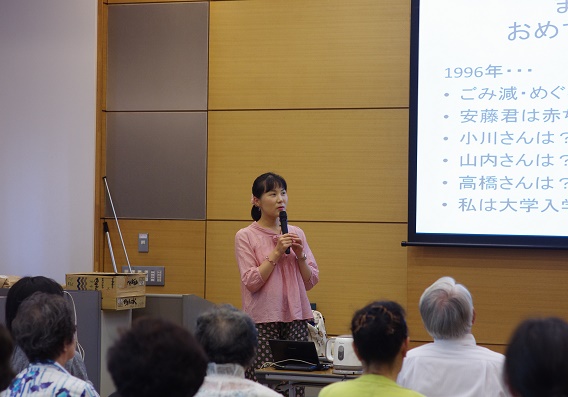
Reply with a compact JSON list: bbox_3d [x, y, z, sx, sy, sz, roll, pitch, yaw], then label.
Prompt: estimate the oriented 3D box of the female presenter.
[{"bbox_3d":[-0.043,0.685,8.766,0.440,1.630,0.360,1,-1,-20],"label":"female presenter"}]

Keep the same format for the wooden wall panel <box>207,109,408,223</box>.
[{"bbox_3d":[0.134,-0.201,10.585,1.300,0.680,0.030,1,-1,22],"label":"wooden wall panel"}]

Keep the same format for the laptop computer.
[{"bbox_3d":[0.082,0.739,8.345,0.240,0.152,0.235,1,-1,22],"label":"laptop computer"}]

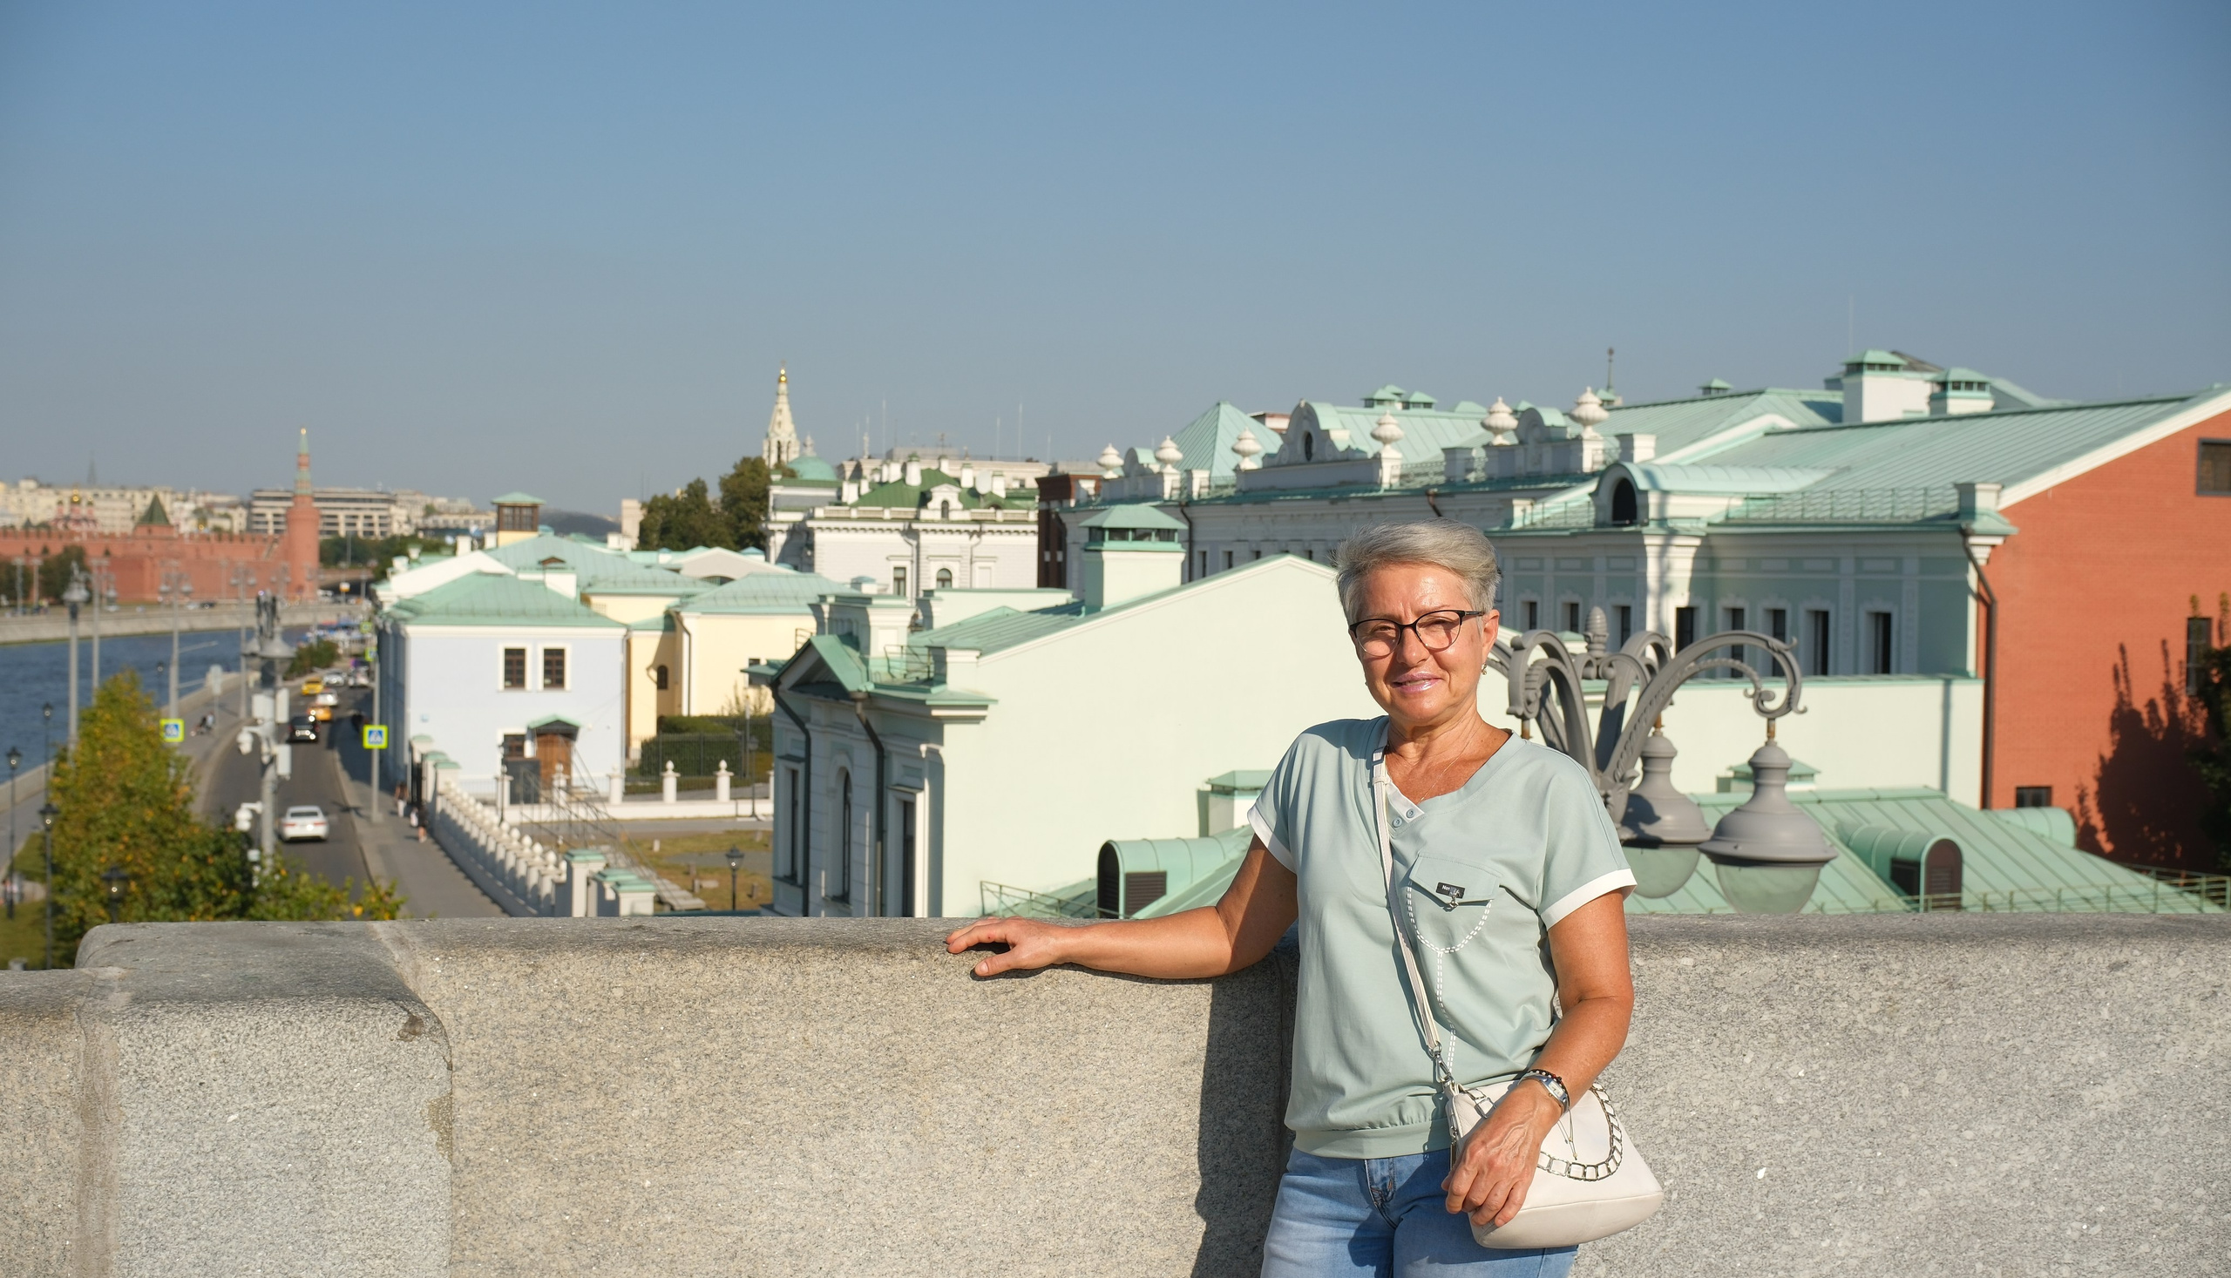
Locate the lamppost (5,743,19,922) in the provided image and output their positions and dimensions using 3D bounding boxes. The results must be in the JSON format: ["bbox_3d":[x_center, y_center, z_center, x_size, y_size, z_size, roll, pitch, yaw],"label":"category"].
[{"bbox_3d":[-35.066,6.123,80.865,0.450,5.380,0.450,0,1,-23],"label":"lamppost"}]

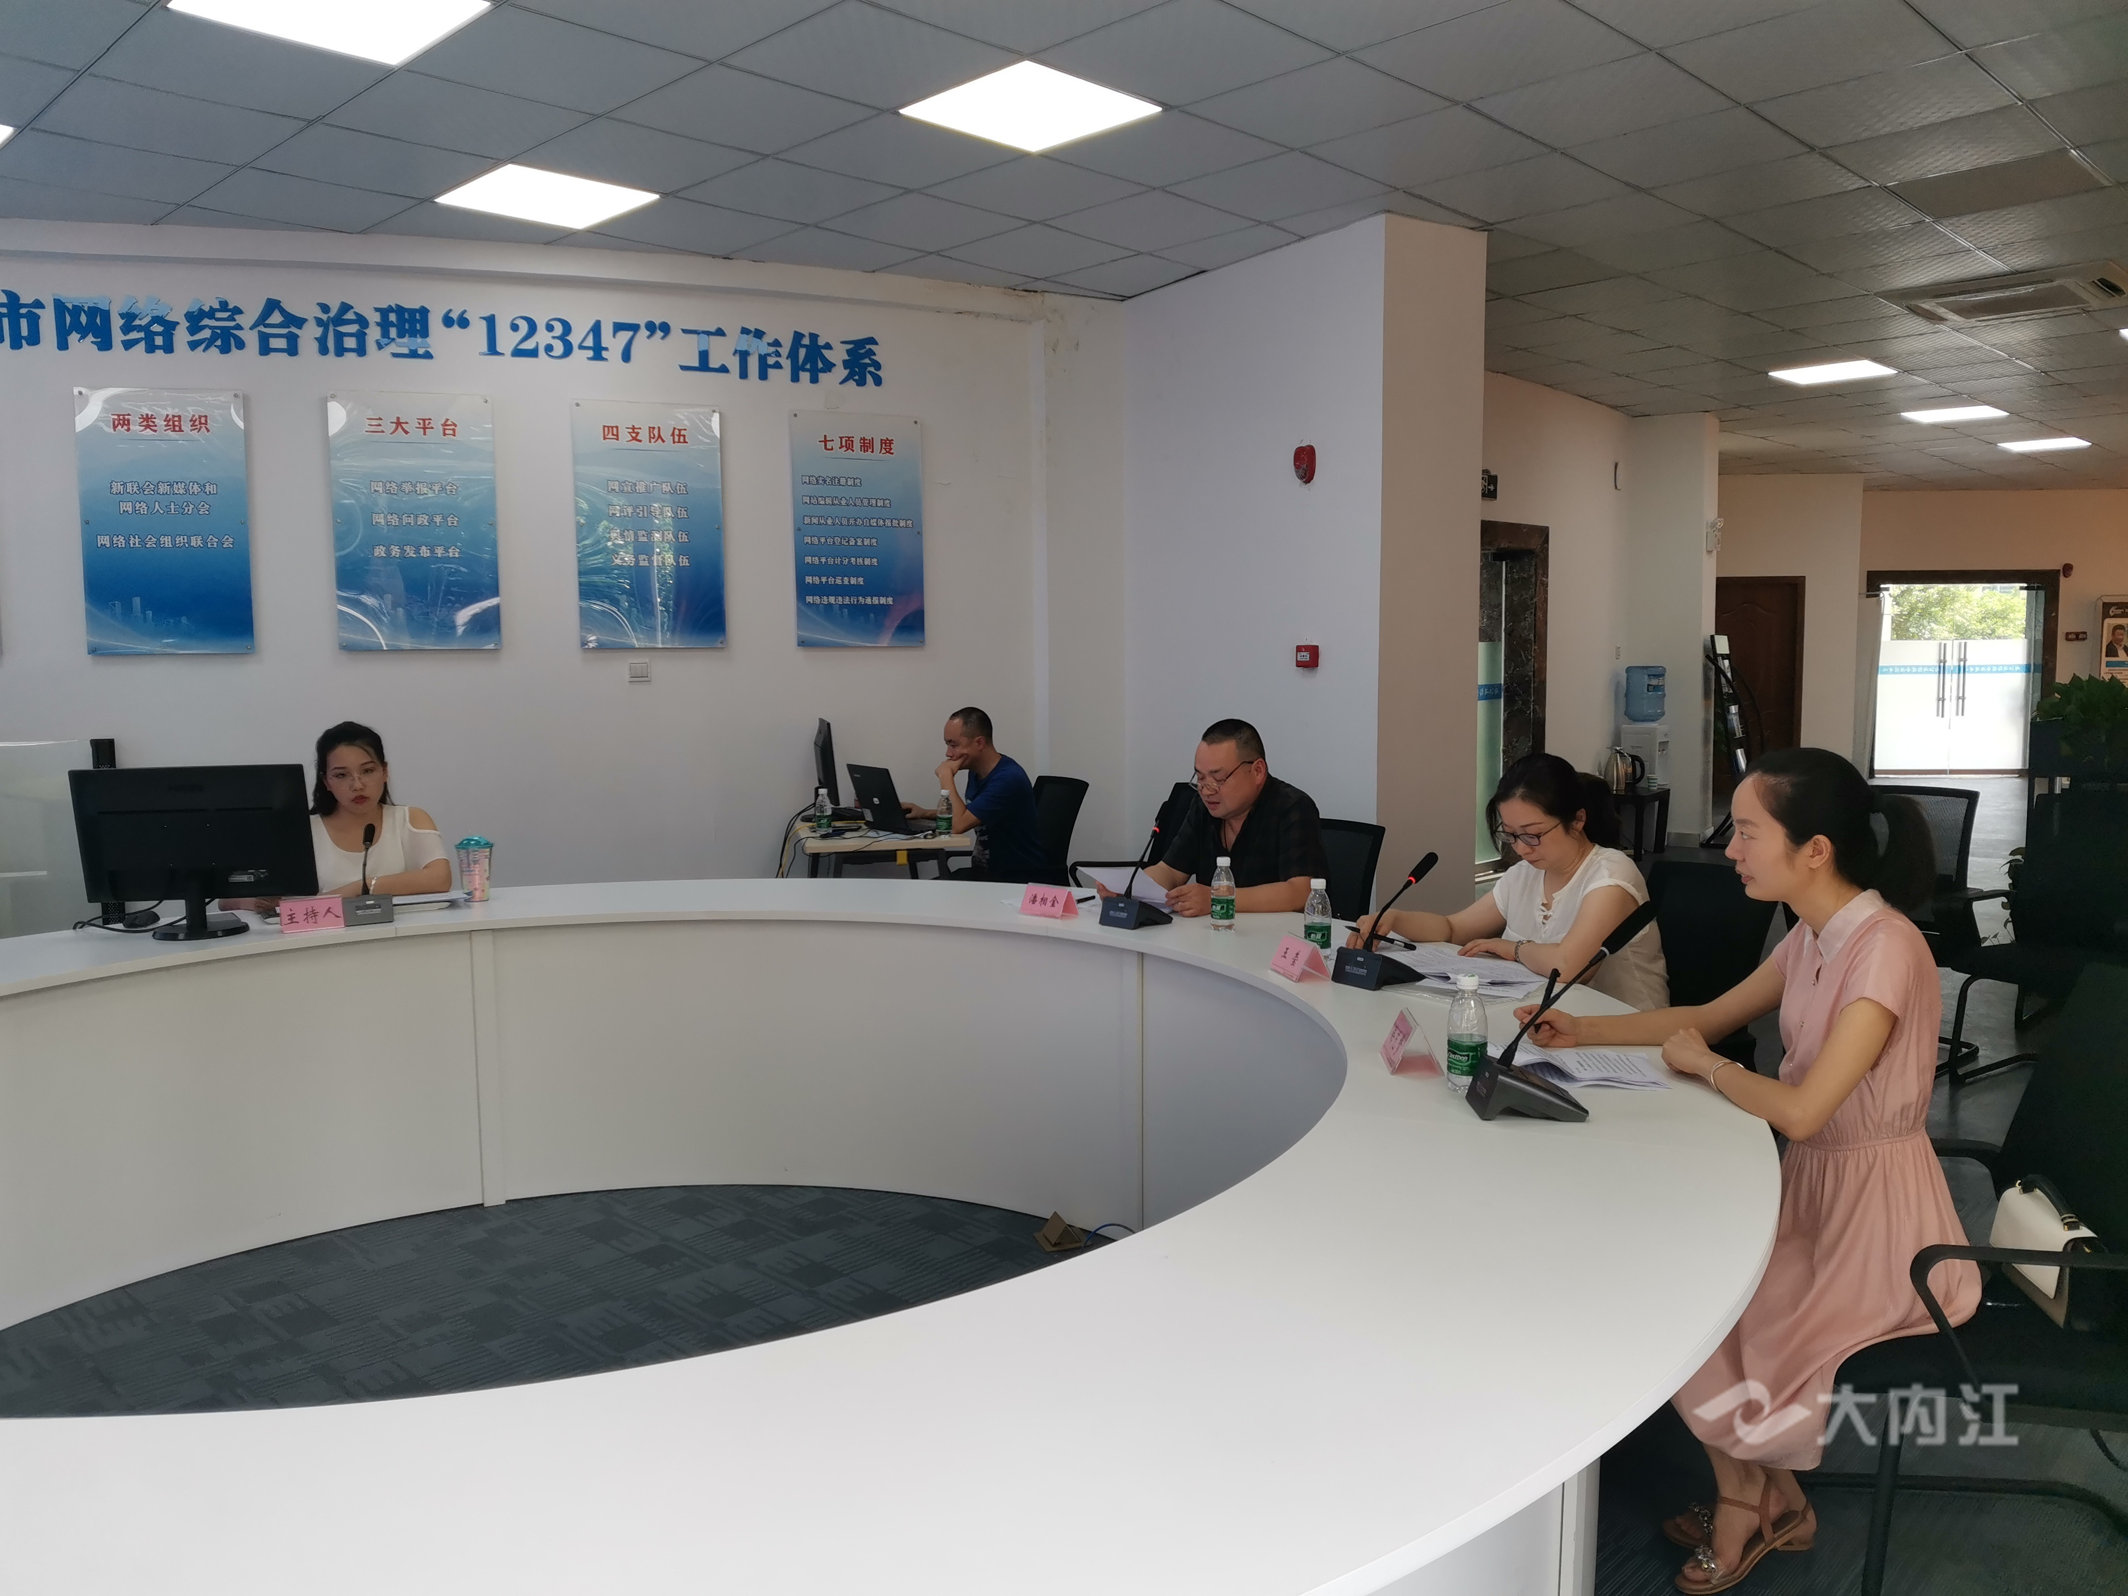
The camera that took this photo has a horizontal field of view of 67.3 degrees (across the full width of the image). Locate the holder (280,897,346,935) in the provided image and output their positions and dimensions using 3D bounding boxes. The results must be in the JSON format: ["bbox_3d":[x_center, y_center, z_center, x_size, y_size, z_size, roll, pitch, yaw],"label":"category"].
[{"bbox_3d":[-1.963,0.302,4.170,0.150,0.082,0.078,-3,6,-26],"label":"holder"}]

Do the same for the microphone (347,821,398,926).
[{"bbox_3d":[-1.843,0.196,4.205,0.125,0.245,0.250,-4,6,-34],"label":"microphone"}]

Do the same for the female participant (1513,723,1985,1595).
[{"bbox_3d":[1.100,0.574,2.519,0.620,1.290,0.540,0,5,5],"label":"female participant"}]

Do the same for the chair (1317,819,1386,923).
[{"bbox_3d":[0.570,0.547,4.516,0.560,0.935,0.590,4,7,44],"label":"chair"}]

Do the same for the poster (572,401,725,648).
[{"bbox_3d":[-1.715,-1.122,6.649,0.584,0.995,0.020,-2,6,-19],"label":"poster"}]

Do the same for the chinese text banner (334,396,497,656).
[{"bbox_3d":[-2.527,-1.074,6.242,0.590,0.985,0.020,-2,5,-15],"label":"chinese text banner"}]

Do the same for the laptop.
[{"bbox_3d":[-0.615,-0.004,6.240,0.310,0.246,0.345,-3,6,-28],"label":"laptop"}]

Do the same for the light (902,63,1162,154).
[{"bbox_3d":[-0.098,-2.055,4.742,0.590,0.030,0.590,-6,7,-45],"label":"light"}]

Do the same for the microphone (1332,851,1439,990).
[{"bbox_3d":[0.713,0.260,3.424,0.263,0.256,0.120,-4,6,-36],"label":"microphone"}]

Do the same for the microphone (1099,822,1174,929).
[{"bbox_3d":[0.188,0.178,4.075,0.110,0.285,0.180,4,7,39],"label":"microphone"}]

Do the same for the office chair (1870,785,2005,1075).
[{"bbox_3d":[2.924,0.440,5.726,0.600,0.940,0.570,-5,7,-41],"label":"office chair"}]

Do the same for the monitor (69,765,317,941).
[{"bbox_3d":[-2.219,0.130,4.106,0.550,0.430,0.200,-2,5,-10],"label":"monitor"}]

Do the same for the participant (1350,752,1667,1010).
[{"bbox_3d":[1.050,0.496,3.390,0.680,1.180,0.500,-3,5,-23],"label":"participant"}]

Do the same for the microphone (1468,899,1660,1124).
[{"bbox_3d":[0.770,0.316,2.438,0.274,0.323,0.120,0,5,1],"label":"microphone"}]

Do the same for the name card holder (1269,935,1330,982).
[{"bbox_3d":[0.505,0.335,3.420,0.080,0.082,0.146,-2,5,-15],"label":"name card holder"}]

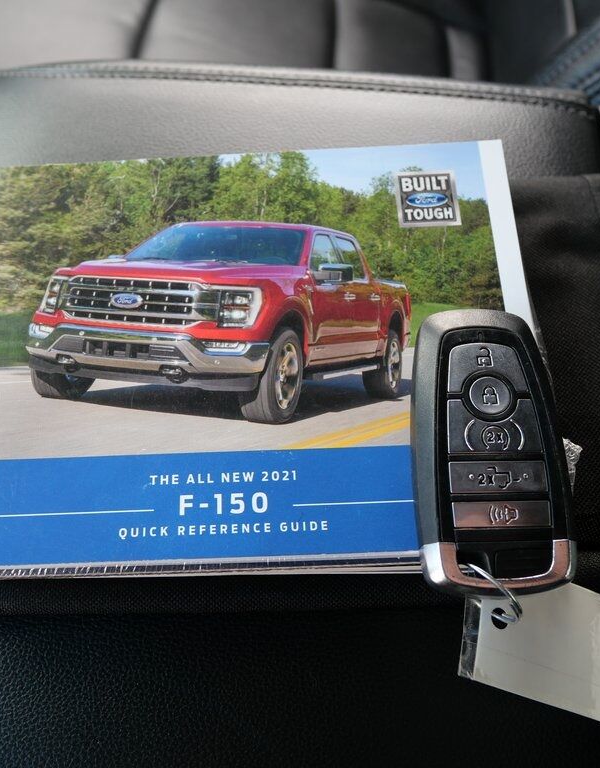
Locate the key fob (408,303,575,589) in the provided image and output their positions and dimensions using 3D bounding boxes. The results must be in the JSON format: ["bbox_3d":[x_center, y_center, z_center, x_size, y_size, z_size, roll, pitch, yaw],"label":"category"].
[{"bbox_3d":[0.053,0.017,0.202,0.043,0.015,0.083,-1,68,3],"label":"key fob"}]

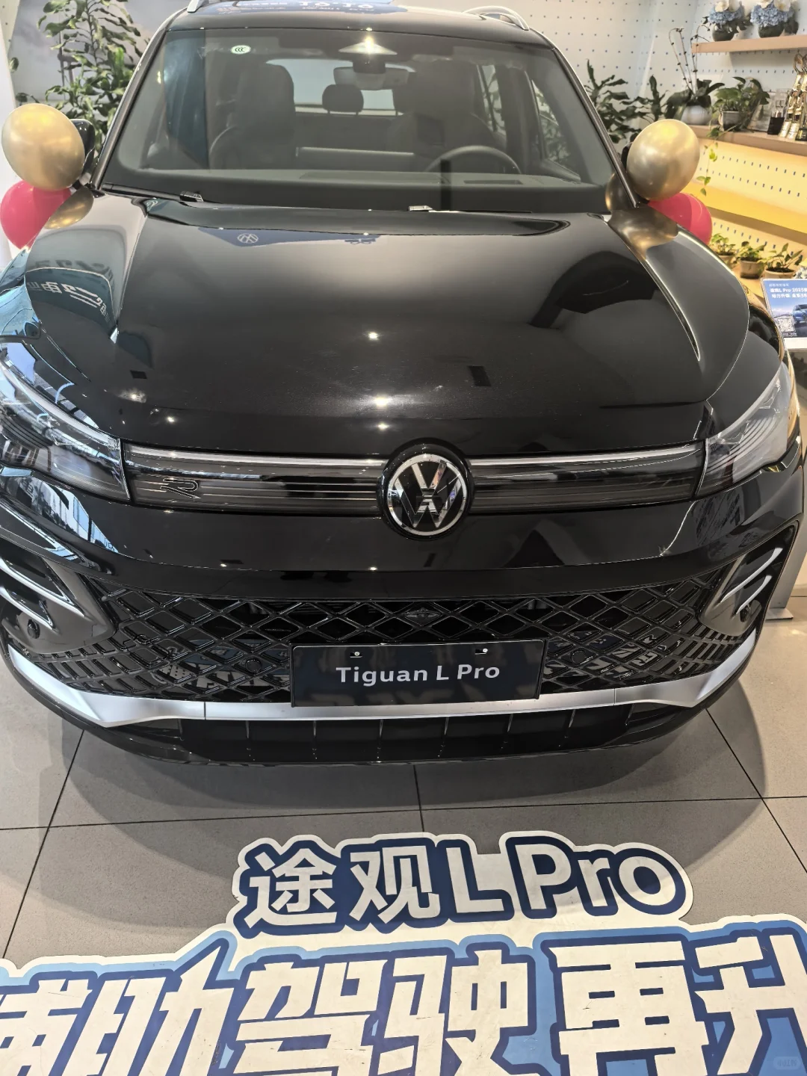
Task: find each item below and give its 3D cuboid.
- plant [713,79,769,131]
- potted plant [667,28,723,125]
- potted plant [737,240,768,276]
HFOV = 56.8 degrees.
[{"bbox_3d":[1.916,-2.469,4.235,0.311,0.245,0.260,-1,31,-6],"label":"plant"},{"bbox_3d":[1.787,-2.832,4.578,0.345,0.500,0.280,-1,31,-6],"label":"potted plant"},{"bbox_3d":[1.825,-1.461,3.906,0.158,0.179,0.160,-1,31,-6],"label":"potted plant"}]

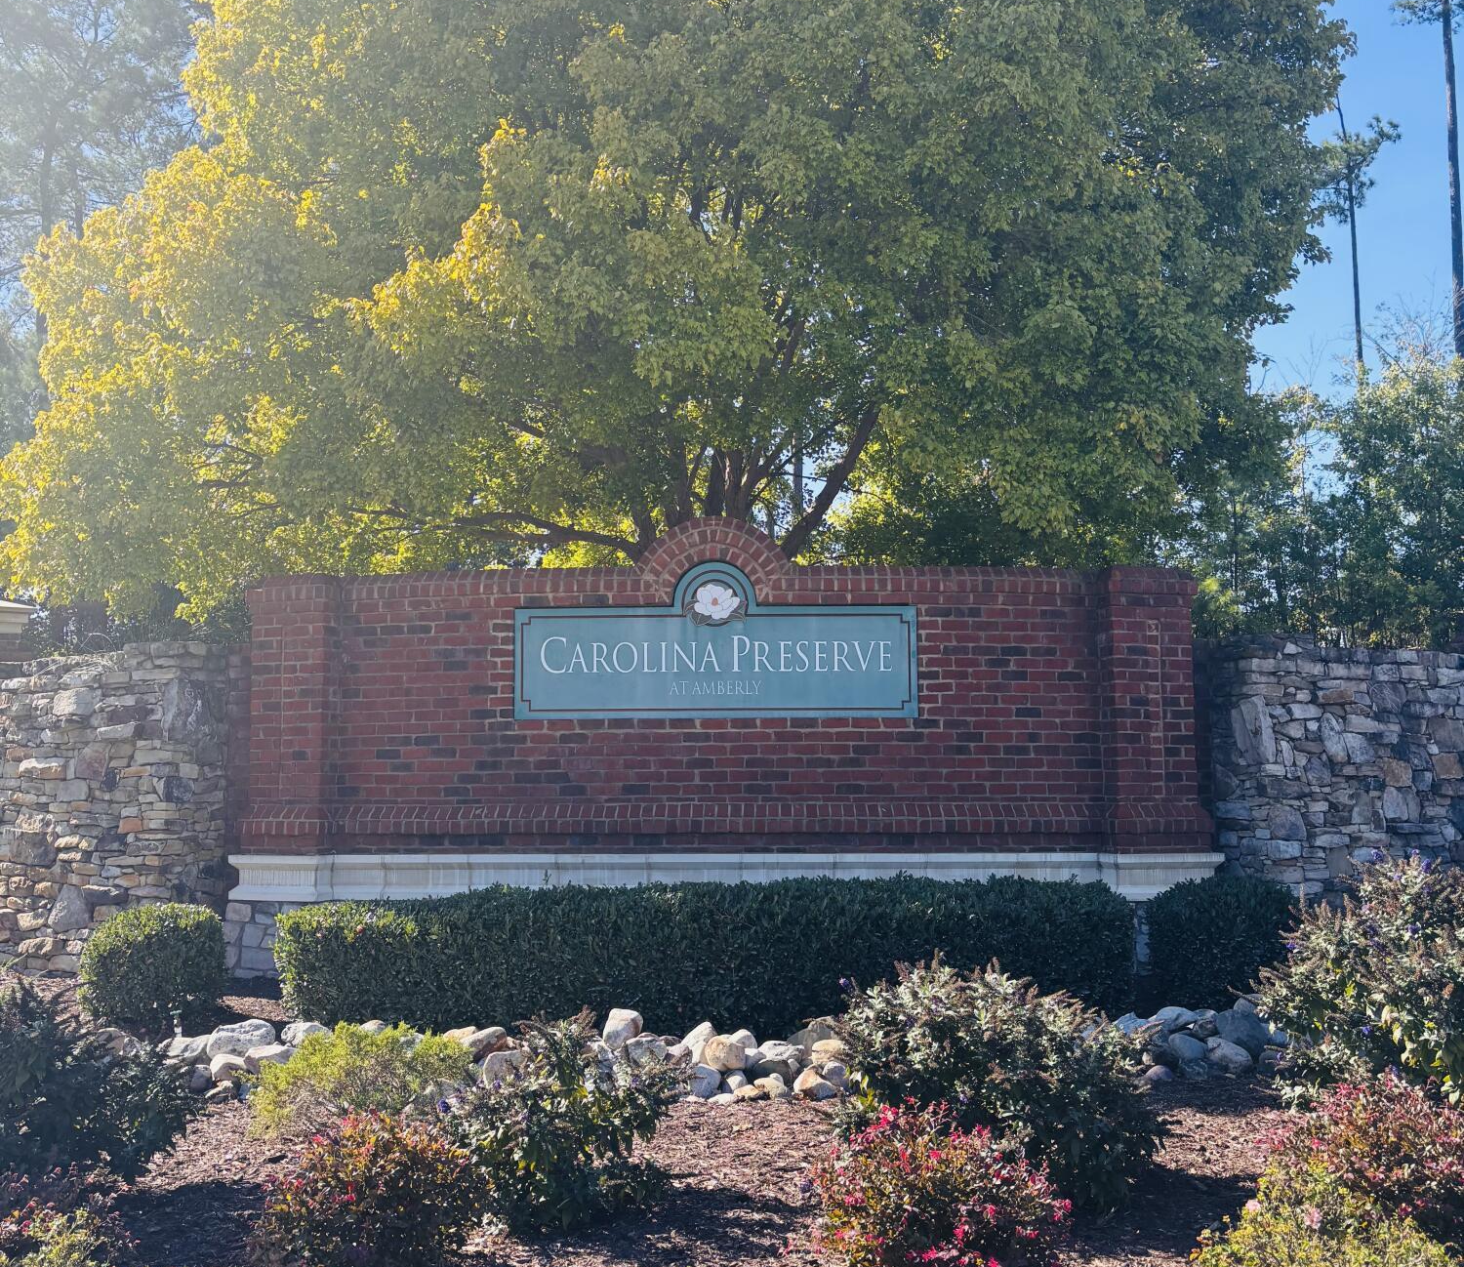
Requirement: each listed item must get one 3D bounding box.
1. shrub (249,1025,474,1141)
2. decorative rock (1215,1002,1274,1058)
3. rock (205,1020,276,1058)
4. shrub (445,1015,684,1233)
[{"bbox_3d":[-1.667,1.993,6.611,1.017,0.460,0.950,0,-7,0],"label":"shrub"},{"bbox_3d":[2.520,1.950,7.211,0.292,0.272,0.249,0,-5,0],"label":"decorative rock"},{"bbox_3d":[-2.415,1.991,7.210,0.352,0.191,0.247,0,-5,0],"label":"rock"},{"bbox_3d":[-0.595,1.683,5.178,0.807,0.677,0.767,0,-5,0],"label":"shrub"}]

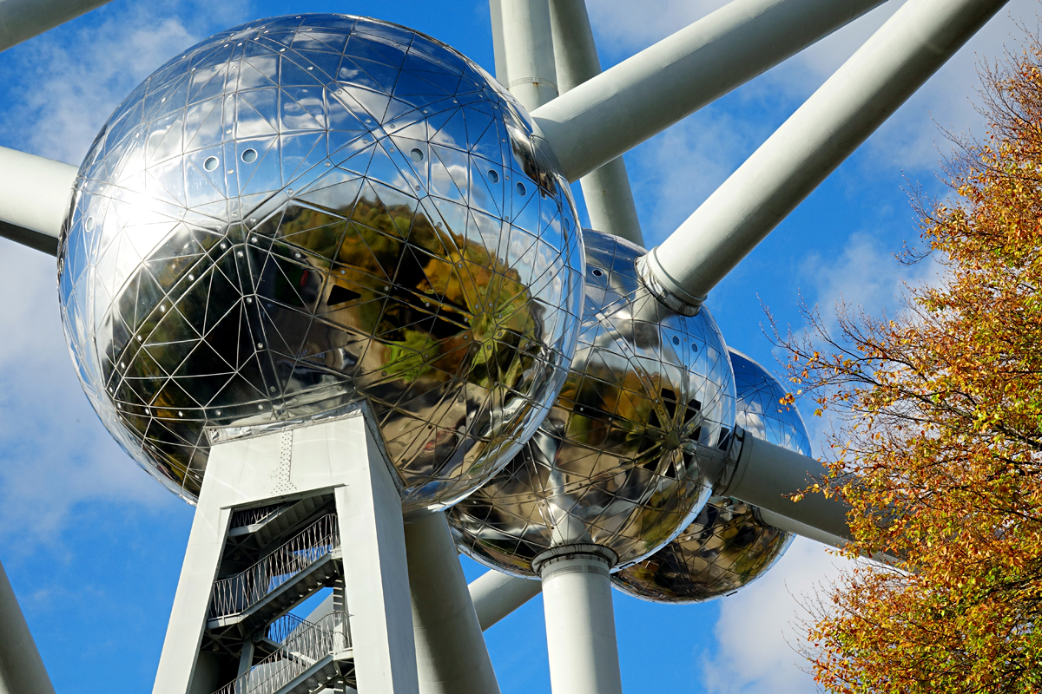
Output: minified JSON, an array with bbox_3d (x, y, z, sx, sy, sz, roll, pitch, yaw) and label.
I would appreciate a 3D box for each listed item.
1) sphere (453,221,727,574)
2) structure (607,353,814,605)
[{"bbox_3d":[1.980,2.850,119.800,18.000,18.000,18.000,-5,-29,1],"label":"sphere"},{"bbox_3d":[10.720,8.270,158.600,18.000,18.000,18.000,-7,-29,3],"label":"structure"}]

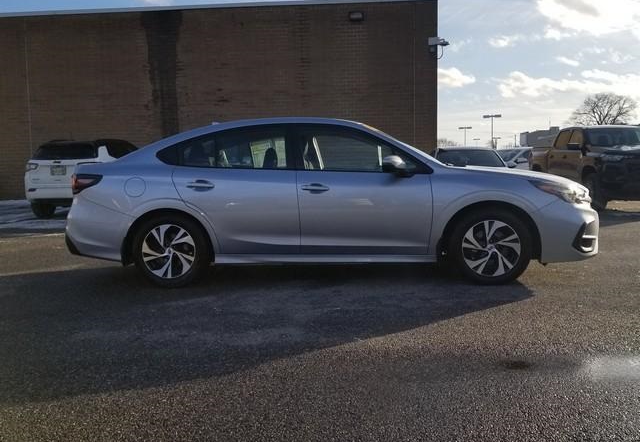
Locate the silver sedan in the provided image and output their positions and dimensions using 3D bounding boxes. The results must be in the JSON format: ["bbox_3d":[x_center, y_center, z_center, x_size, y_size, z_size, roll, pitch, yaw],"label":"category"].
[{"bbox_3d":[0.050,-0.250,4.910,4.840,1.490,1.860,-1,5,4],"label":"silver sedan"}]

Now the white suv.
[{"bbox_3d":[-5.330,-1.080,11.650,1.850,1.650,4.400,-1,5,-2],"label":"white suv"}]

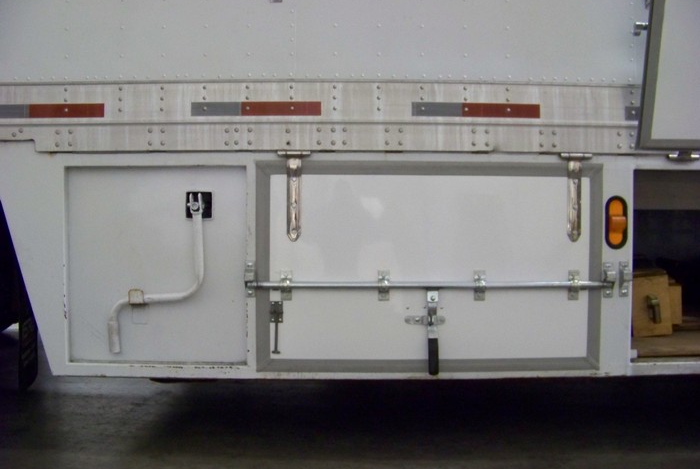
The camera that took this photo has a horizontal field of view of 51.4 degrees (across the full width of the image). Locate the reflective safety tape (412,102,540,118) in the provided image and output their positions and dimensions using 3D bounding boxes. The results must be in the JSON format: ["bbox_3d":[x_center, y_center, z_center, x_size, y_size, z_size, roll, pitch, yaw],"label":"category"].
[{"bbox_3d":[0.442,-0.435,2.531,0.458,0.051,0.004,0,2,-1],"label":"reflective safety tape"}]

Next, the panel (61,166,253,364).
[{"bbox_3d":[-0.682,0.106,2.555,0.659,0.701,0.030,0,2,-1],"label":"panel"}]

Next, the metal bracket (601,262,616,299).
[{"bbox_3d":[0.926,0.165,2.558,0.037,0.131,0.038,0,2,-1],"label":"metal bracket"}]

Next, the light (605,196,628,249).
[{"bbox_3d":[0.953,-0.040,2.560,0.085,0.194,0.040,0,2,-1],"label":"light"}]

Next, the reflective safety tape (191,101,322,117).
[{"bbox_3d":[-0.325,-0.437,2.516,0.457,0.051,0.004,0,2,-1],"label":"reflective safety tape"}]

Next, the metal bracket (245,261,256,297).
[{"bbox_3d":[-0.348,0.158,2.534,0.036,0.132,0.038,0,2,-1],"label":"metal bracket"}]

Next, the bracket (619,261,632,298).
[{"bbox_3d":[0.984,0.163,2.559,0.036,0.130,0.038,0,2,-1],"label":"bracket"}]

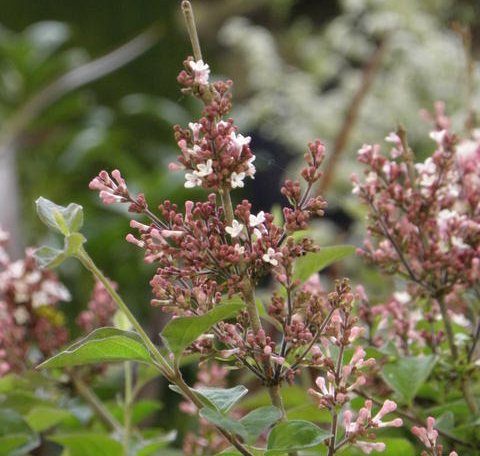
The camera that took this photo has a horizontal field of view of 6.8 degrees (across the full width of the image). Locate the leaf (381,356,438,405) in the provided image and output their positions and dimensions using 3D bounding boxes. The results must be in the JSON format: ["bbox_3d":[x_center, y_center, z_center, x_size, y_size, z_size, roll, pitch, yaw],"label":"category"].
[{"bbox_3d":[0.071,0.064,1.700,0.024,0.021,0.014,0,7,0],"label":"leaf"}]

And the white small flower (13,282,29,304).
[{"bbox_3d":[-0.100,0.029,1.850,0.007,0.011,0.007,0,7,0],"label":"white small flower"}]

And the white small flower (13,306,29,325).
[{"bbox_3d":[-0.141,0.056,2.600,0.010,0.011,0.008,0,8,0],"label":"white small flower"}]

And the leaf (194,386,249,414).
[{"bbox_3d":[-0.009,0.080,1.890,0.025,0.012,0.020,0,6,0],"label":"leaf"}]

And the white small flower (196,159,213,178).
[{"bbox_3d":[-0.017,-0.028,1.900,0.007,0.009,0.007,2,6,15],"label":"white small flower"}]

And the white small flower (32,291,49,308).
[{"bbox_3d":[-0.105,0.038,2.130,0.008,0.009,0.008,0,6,0],"label":"white small flower"}]

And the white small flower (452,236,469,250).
[{"bbox_3d":[0.109,0.008,2.010,0.008,0.007,0.007,0,6,0],"label":"white small flower"}]

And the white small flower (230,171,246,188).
[{"bbox_3d":[-0.001,-0.026,2.190,0.008,0.009,0.007,-1,8,-10],"label":"white small flower"}]

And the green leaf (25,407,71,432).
[{"bbox_3d":[-0.101,0.100,2.120,0.023,0.013,0.020,0,6,0],"label":"green leaf"}]

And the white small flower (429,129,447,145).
[{"bbox_3d":[0.098,-0.045,2.000,0.009,0.008,0.008,3,6,25],"label":"white small flower"}]

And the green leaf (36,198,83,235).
[{"bbox_3d":[-0.098,-0.006,2.180,0.026,0.020,0.018,0,8,0],"label":"green leaf"}]

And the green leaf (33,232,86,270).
[{"bbox_3d":[-0.097,0.013,2.180,0.029,0.018,0.020,0,8,0],"label":"green leaf"}]

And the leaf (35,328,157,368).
[{"bbox_3d":[-0.056,0.047,1.590,0.046,0.015,0.018,-5,7,0],"label":"leaf"}]

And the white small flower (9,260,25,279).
[{"bbox_3d":[-0.144,0.027,2.600,0.010,0.011,0.008,0,8,0],"label":"white small flower"}]

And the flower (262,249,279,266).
[{"bbox_3d":[0.014,0.014,1.900,0.007,0.008,0.007,-1,6,-5],"label":"flower"}]

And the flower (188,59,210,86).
[{"bbox_3d":[-0.022,-0.084,2.200,0.011,0.014,0.010,0,8,0],"label":"flower"}]

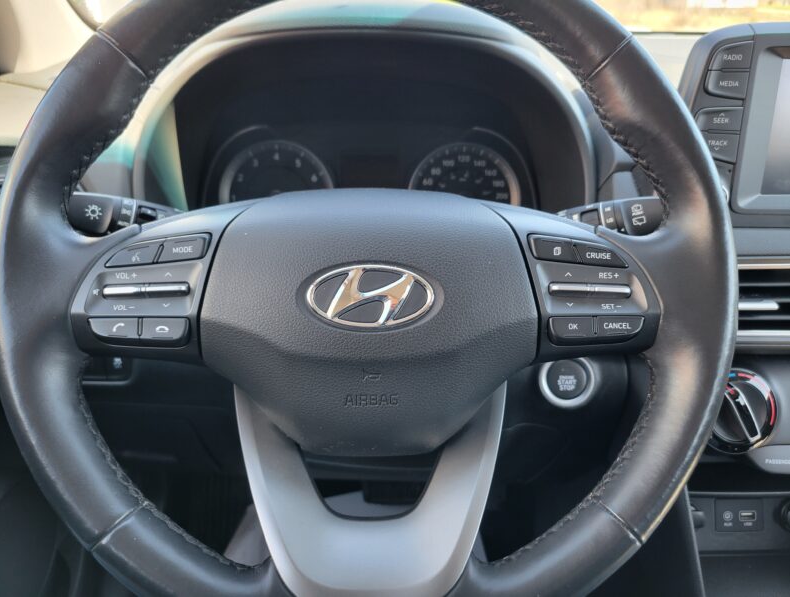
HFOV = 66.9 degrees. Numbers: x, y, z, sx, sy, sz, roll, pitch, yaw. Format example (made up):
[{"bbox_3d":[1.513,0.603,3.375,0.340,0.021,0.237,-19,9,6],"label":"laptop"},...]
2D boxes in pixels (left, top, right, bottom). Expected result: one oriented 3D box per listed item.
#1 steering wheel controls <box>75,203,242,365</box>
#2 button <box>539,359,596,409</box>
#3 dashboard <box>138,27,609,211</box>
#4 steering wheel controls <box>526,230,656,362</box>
[{"bbox_3d":[-0.118,-0.009,0.300,0.082,0.078,0.028,0,-6,-2],"label":"steering wheel controls"},{"bbox_3d":[0.124,0.060,0.430,0.039,0.037,0.015,0,-1,5],"label":"button"},{"bbox_3d":[-0.020,-0.112,0.455,0.315,0.142,0.100,0,2,-1],"label":"dashboard"},{"bbox_3d":[0.099,-0.001,0.300,0.064,0.061,0.025,0,-6,2],"label":"steering wheel controls"}]

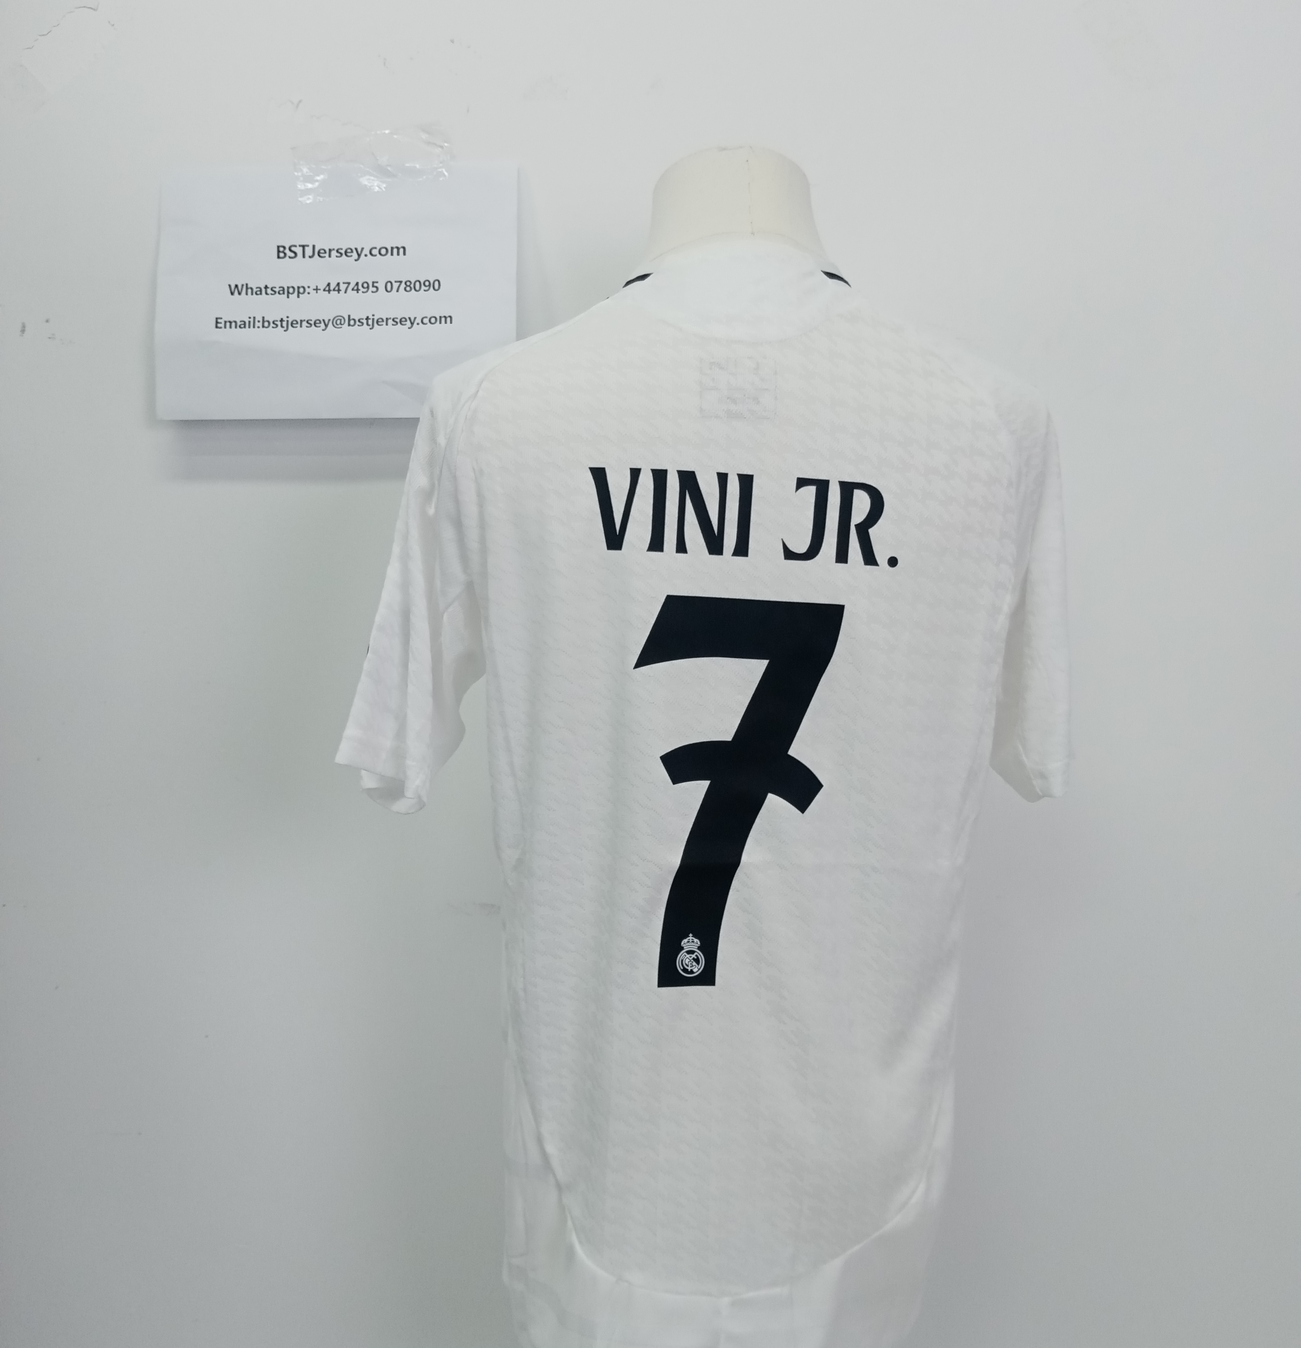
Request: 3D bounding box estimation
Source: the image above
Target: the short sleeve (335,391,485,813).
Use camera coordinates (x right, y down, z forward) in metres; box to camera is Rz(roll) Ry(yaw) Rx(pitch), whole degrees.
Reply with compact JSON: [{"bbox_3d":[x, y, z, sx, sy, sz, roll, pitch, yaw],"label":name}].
[{"bbox_3d":[-0.170,-0.053,0.918,0.112,0.292,0.145,1,0,-9],"label":"short sleeve"}]

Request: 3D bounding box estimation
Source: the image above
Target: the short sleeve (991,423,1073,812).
[{"bbox_3d":[0.281,-0.050,0.965,0.085,0.288,0.145,1,0,-9],"label":"short sleeve"}]

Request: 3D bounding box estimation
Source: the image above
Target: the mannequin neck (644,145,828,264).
[{"bbox_3d":[0.060,-0.322,0.930,0.130,0.088,0.125,2,0,-10],"label":"mannequin neck"}]

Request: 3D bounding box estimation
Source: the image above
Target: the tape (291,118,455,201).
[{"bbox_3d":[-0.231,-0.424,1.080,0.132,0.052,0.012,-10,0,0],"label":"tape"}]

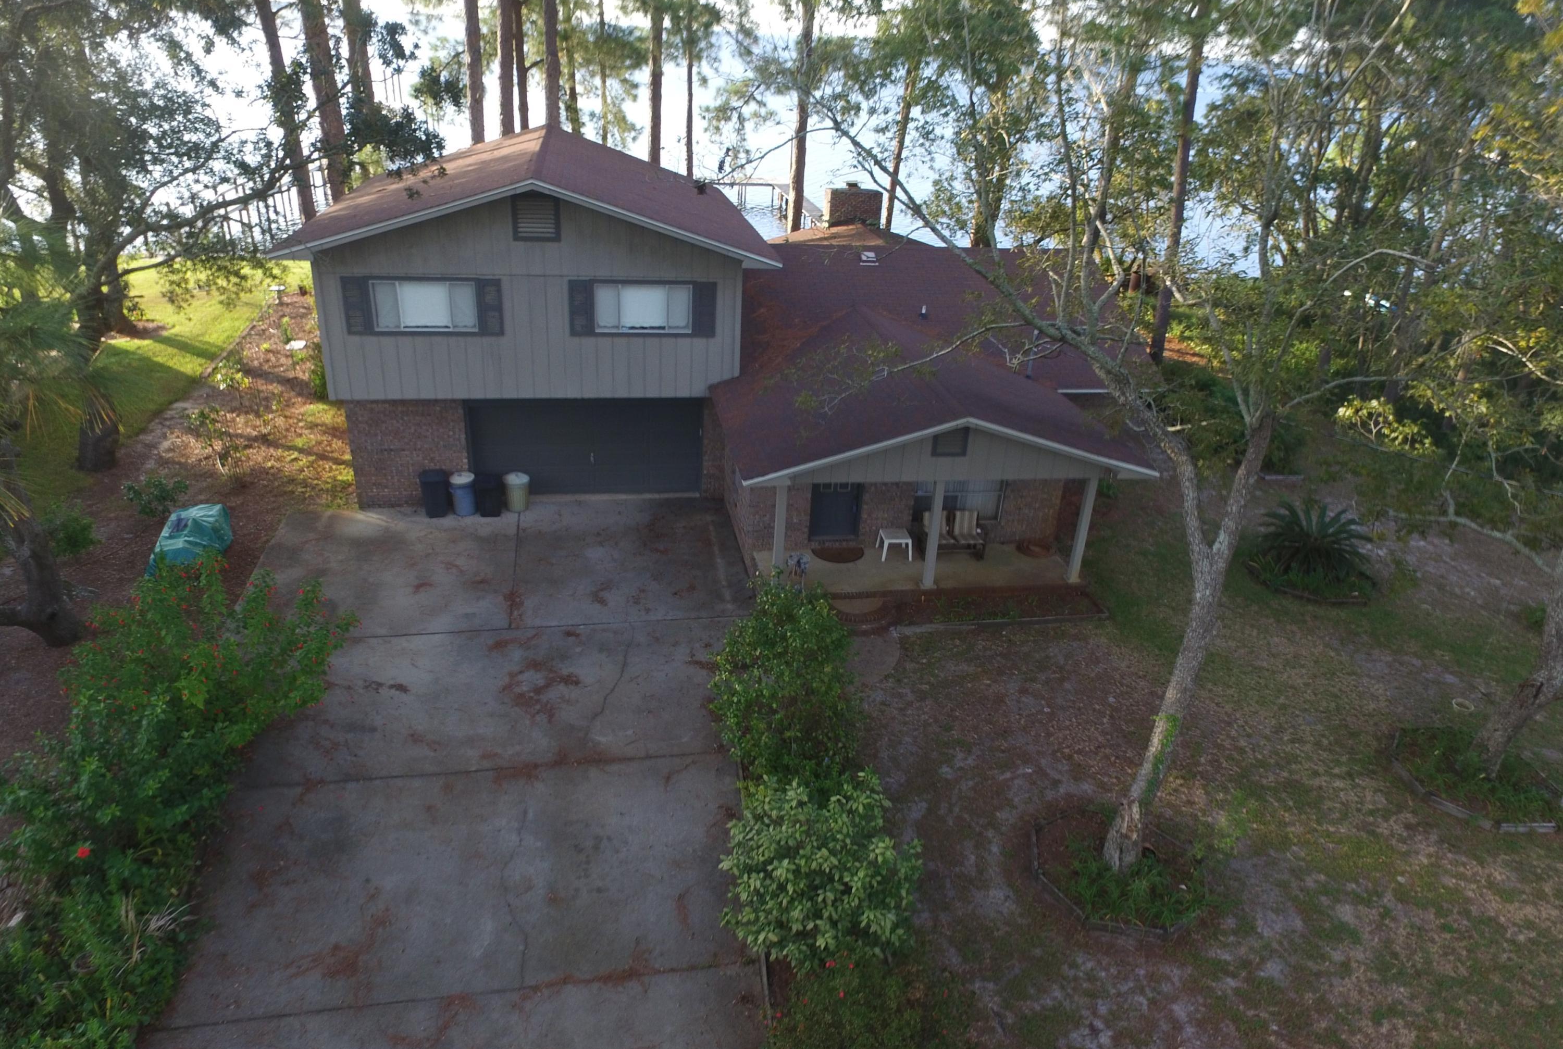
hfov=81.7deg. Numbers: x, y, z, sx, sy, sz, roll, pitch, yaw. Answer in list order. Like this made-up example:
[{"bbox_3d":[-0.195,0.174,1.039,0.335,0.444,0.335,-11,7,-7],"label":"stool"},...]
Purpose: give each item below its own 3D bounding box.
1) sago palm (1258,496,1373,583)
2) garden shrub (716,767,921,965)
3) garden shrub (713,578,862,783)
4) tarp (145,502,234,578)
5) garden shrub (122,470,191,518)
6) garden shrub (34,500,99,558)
[{"bbox_3d":[10.244,0.332,17.462,2.020,1.420,2.020,-2,29,-9],"label":"sago palm"},{"bbox_3d":[0.426,3.719,9.864,2.070,1.720,1.970,-2,29,-9],"label":"garden shrub"},{"bbox_3d":[0.041,2.130,11.905,1.920,2.530,2.170,-2,29,-9],"label":"garden shrub"},{"bbox_3d":[-10.573,0.227,16.019,1.010,0.890,1.470,-2,29,-9],"label":"tarp"},{"bbox_3d":[-12.074,-0.586,17.424,1.090,0.830,1.060,-2,29,-9],"label":"garden shrub"},{"bbox_3d":[-12.549,0.105,15.856,0.960,1.060,0.960,-2,29,-9],"label":"garden shrub"}]

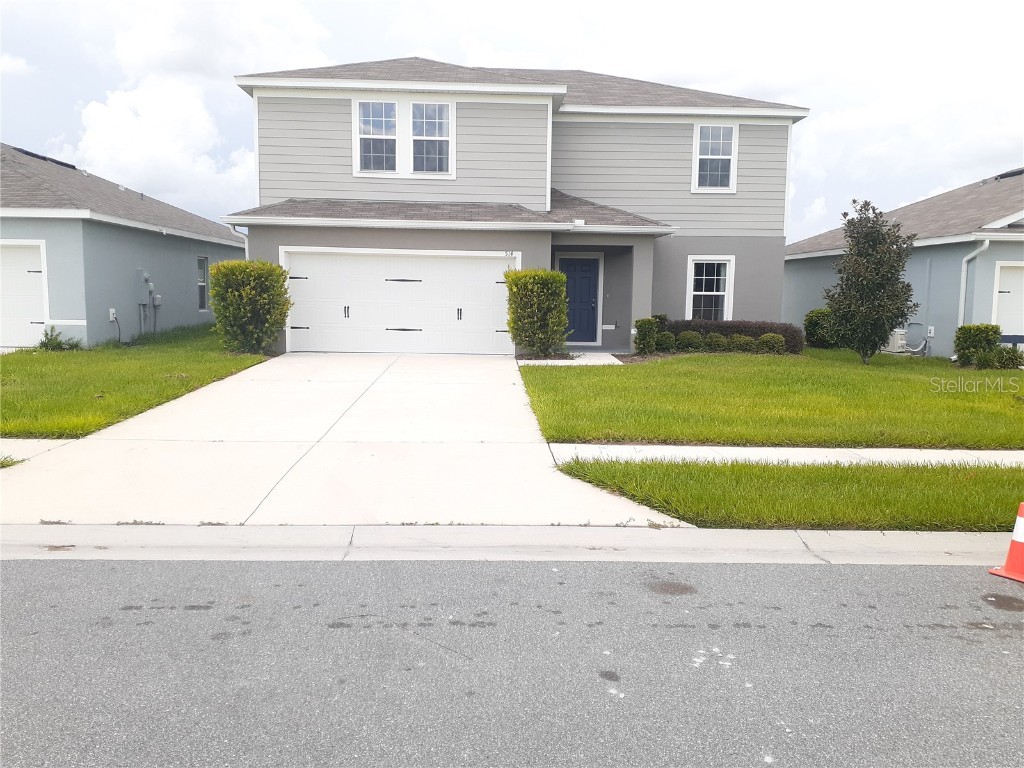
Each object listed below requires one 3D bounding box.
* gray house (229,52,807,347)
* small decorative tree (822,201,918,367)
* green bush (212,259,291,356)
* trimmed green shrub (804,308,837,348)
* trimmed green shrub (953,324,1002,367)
[{"bbox_3d":[0.396,-5.137,22.442,12.980,7.780,12.340,1,7,-1],"label":"gray house"},{"bbox_3d":[7.282,-2.037,16.300,1.687,3.198,1.687,1,7,-1],"label":"small decorative tree"},{"bbox_3d":[-5.267,-1.557,16.209,1.576,1.830,1.497,1,7,-1],"label":"green bush"},{"bbox_3d":[8.205,-1.468,21.071,0.919,1.025,0.919,1,7,-1],"label":"trimmed green shrub"},{"bbox_3d":[9.569,-0.796,16.448,0.875,0.826,0.875,1,7,-1],"label":"trimmed green shrub"}]

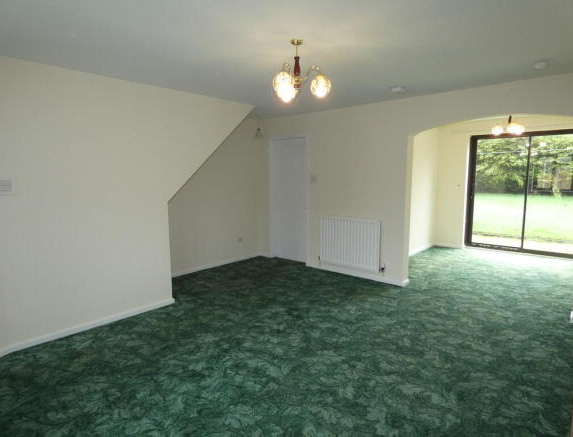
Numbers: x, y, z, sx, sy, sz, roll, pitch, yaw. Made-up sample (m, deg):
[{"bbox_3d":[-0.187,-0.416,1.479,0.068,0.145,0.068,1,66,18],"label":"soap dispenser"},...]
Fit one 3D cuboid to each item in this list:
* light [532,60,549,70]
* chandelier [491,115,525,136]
[{"bbox_3d":[2.141,-1.287,2.838,0.148,0.036,0.148,0,7,0],"label":"light"},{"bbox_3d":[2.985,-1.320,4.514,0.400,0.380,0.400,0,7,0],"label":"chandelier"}]

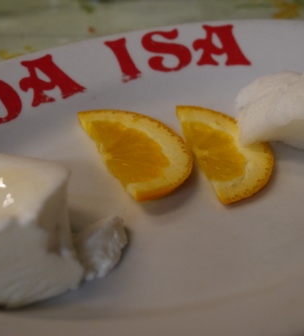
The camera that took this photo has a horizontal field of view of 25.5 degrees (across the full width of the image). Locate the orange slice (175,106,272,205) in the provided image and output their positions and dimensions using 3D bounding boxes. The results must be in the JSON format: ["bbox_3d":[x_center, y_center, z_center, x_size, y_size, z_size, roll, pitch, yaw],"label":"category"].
[{"bbox_3d":[0.040,-0.008,0.333,0.036,0.009,0.080,-5,37,-12],"label":"orange slice"}]

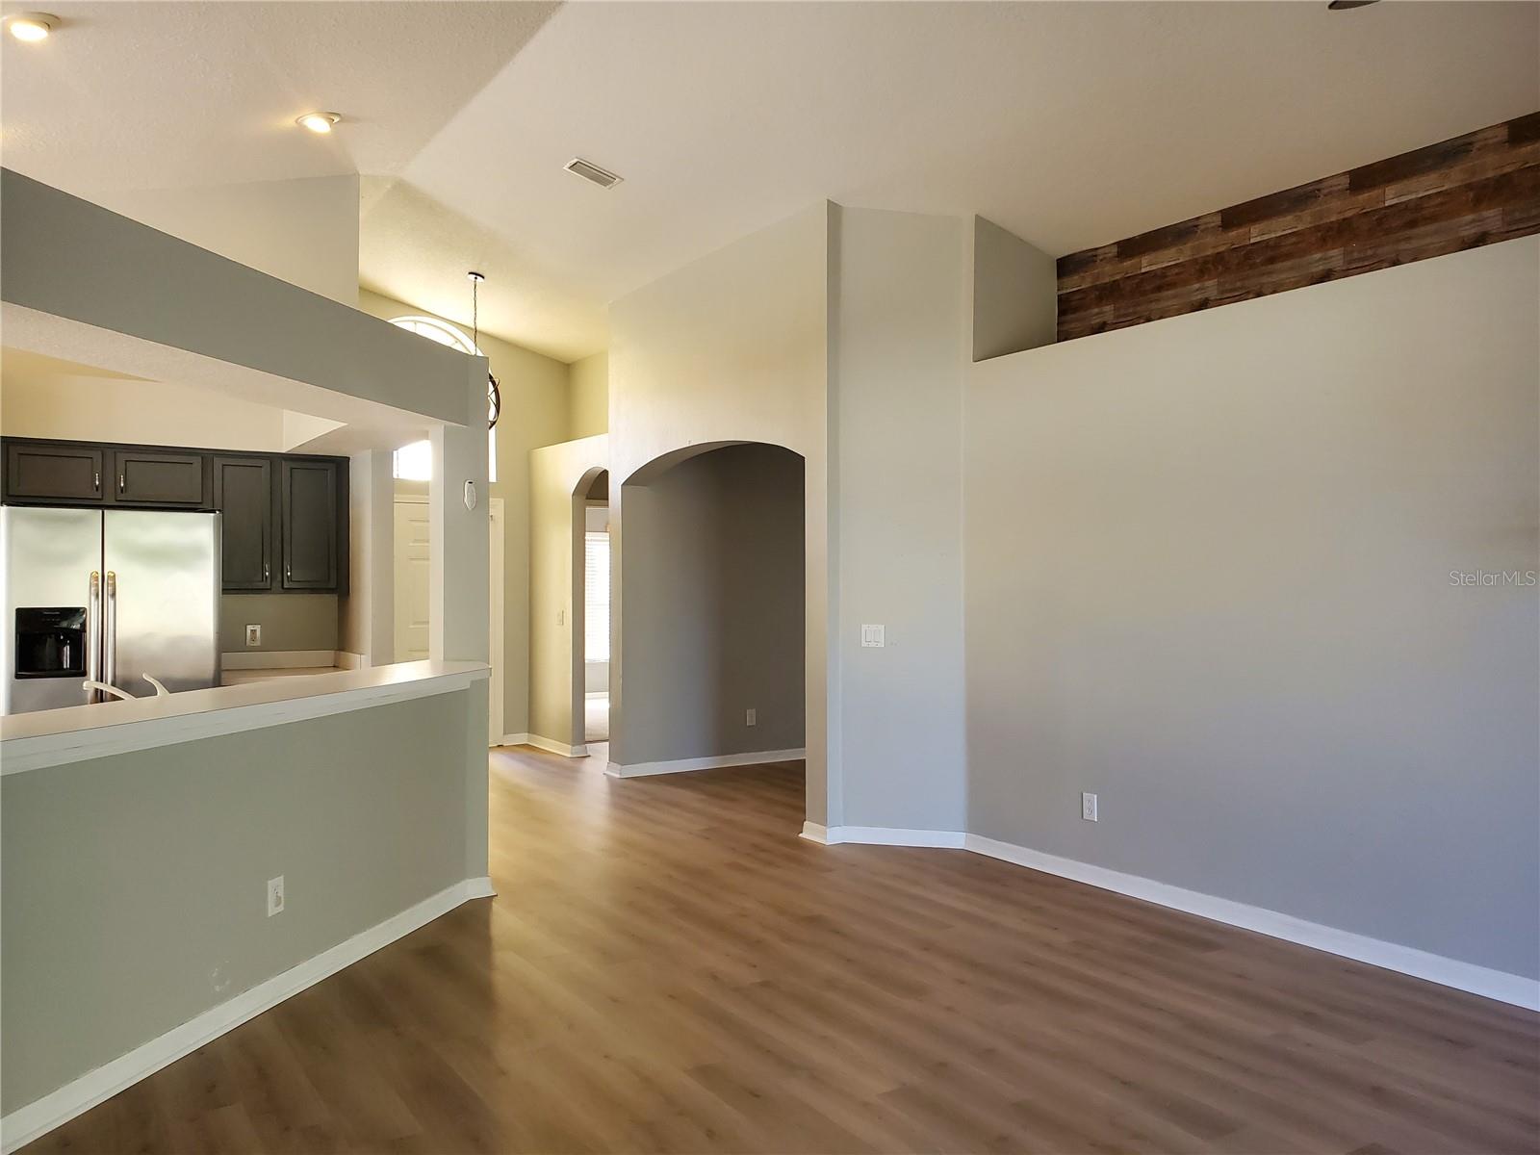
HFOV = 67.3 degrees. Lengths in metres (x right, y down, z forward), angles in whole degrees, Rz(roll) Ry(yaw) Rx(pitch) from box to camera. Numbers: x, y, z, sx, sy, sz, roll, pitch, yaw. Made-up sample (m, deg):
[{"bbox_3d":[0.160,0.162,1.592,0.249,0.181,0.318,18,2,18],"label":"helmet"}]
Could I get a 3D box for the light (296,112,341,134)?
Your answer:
[{"bbox_3d":[-2.279,-2.293,5.859,0.210,0.060,0.210,-16,9,-32],"label":"light"}]

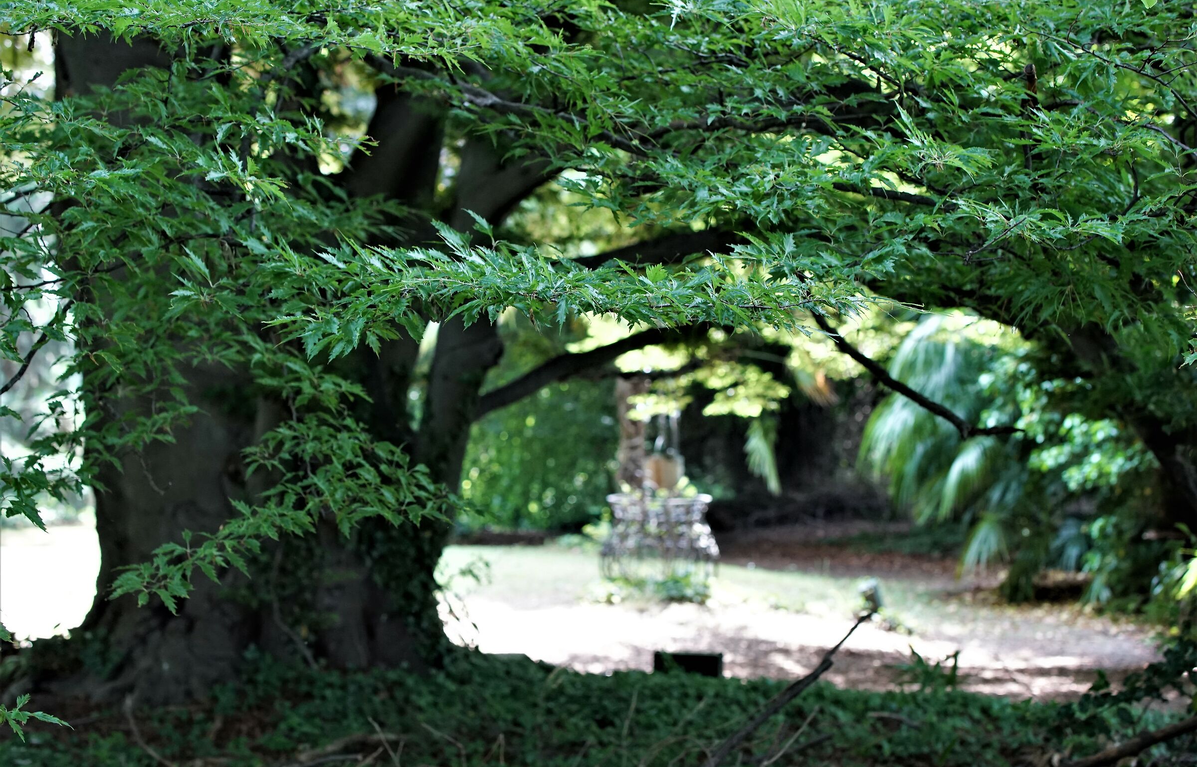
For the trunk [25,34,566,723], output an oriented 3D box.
[{"bbox_3d":[-1.487,-0.072,14.400,2.450,3.200,1.900,0,-1,0],"label":"trunk"}]

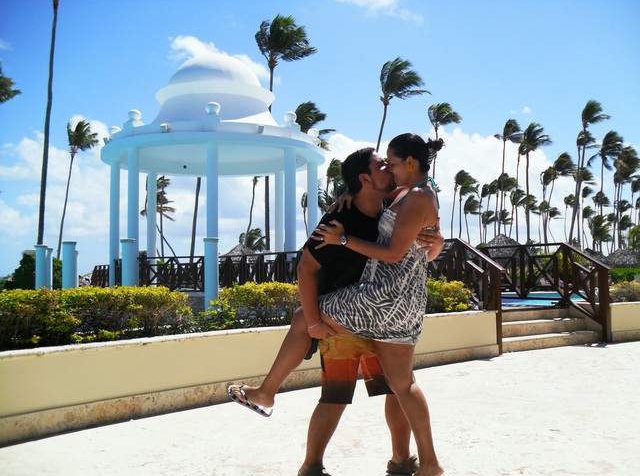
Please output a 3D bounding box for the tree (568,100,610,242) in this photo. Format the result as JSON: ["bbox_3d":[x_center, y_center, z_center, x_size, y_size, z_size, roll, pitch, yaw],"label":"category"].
[{"bbox_3d":[22.797,-4.010,54.294,3.588,15.256,2.871,-2,-3,23],"label":"tree"}]

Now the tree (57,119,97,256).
[{"bbox_3d":[-20.027,-2.943,53.250,3.481,13.609,2.611,1,-3,-21],"label":"tree"}]

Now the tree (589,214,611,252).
[{"bbox_3d":[26.891,0.879,62.035,2.299,6.287,2.299,-2,-3,23],"label":"tree"}]

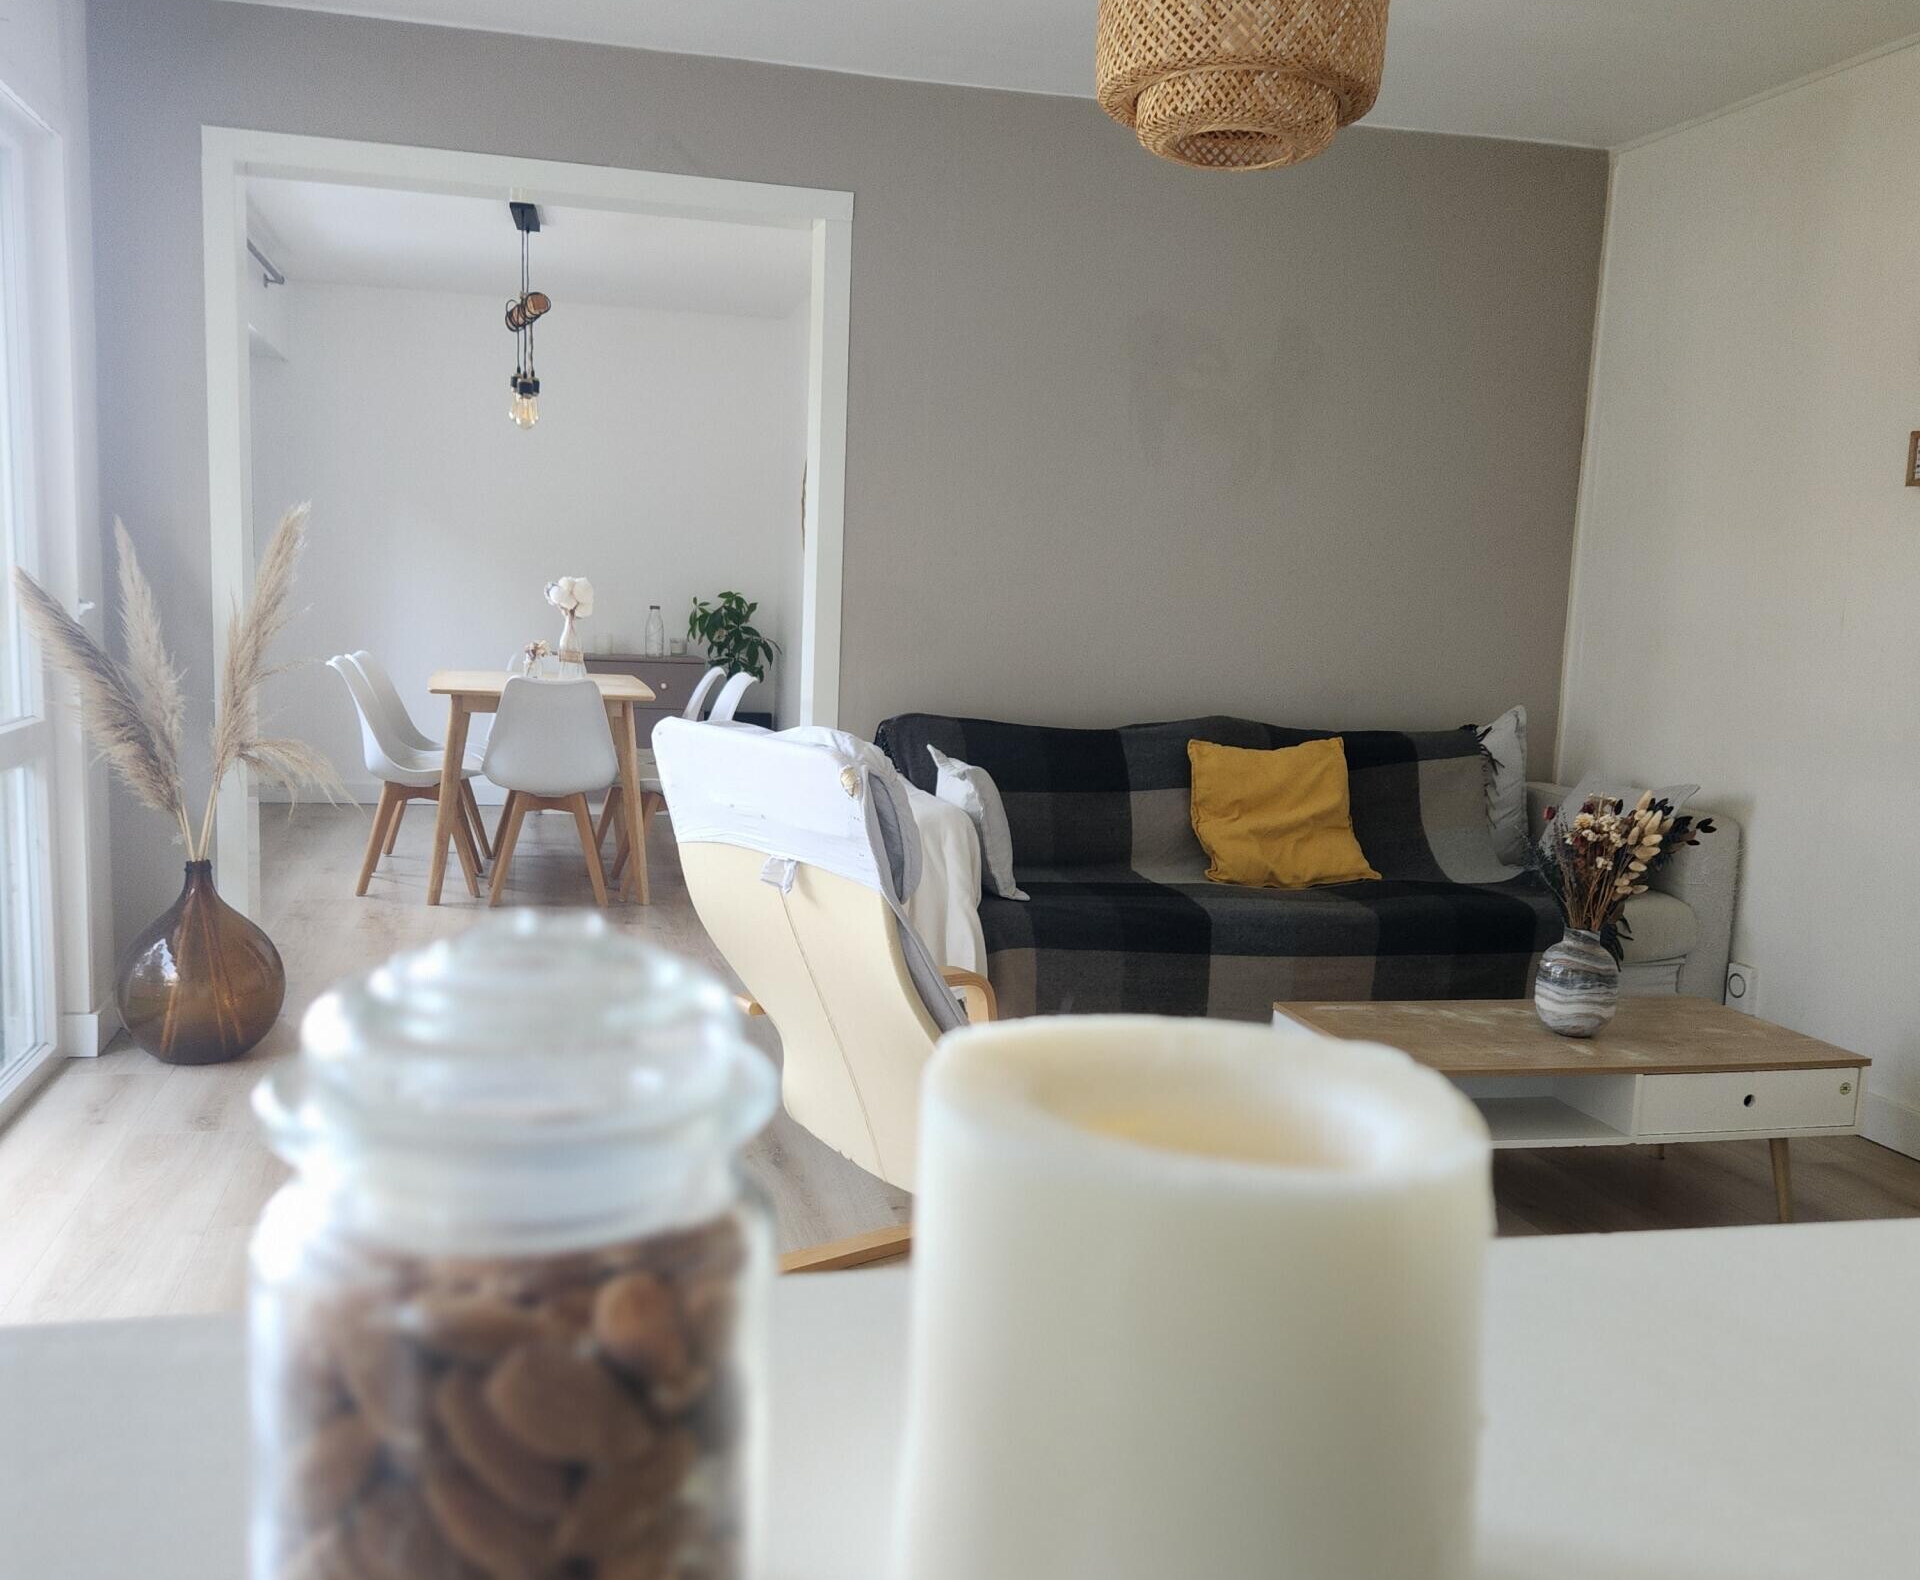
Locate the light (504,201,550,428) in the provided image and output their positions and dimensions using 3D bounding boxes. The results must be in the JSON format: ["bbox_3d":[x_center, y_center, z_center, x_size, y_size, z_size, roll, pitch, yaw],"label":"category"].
[{"bbox_3d":[-1.538,-1.696,6.058,0.170,0.806,0.300,-1,9,-25],"label":"light"}]

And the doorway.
[{"bbox_3d":[-1.130,-0.504,4.547,1.600,2.230,0.200,1,8,-14],"label":"doorway"}]

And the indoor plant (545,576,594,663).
[{"bbox_3d":[-1.497,-0.654,6.525,0.180,0.360,0.180,1,8,-14],"label":"indoor plant"}]

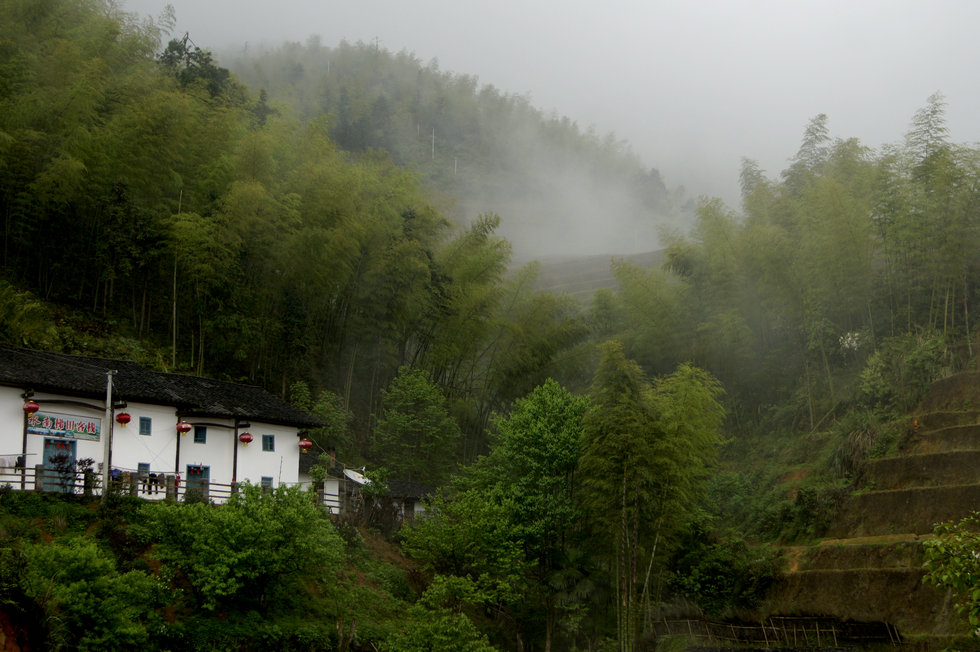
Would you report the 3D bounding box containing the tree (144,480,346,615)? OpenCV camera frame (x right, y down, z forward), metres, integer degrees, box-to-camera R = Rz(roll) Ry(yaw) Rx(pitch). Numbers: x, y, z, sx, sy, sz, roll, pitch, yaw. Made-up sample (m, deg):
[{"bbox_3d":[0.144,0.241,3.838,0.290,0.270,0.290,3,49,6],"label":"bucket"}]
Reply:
[{"bbox_3d":[-10.962,9.771,72.000,8.600,5.700,7.000,0,-10,0],"label":"tree"}]

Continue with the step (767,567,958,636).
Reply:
[{"bbox_3d":[13.807,10.175,60.500,7.800,2.500,1.800,-8,-13,36],"label":"step"}]

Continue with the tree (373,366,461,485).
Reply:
[{"bbox_3d":[-4.368,6.270,97.000,5.200,7.800,5.200,0,-10,0],"label":"tree"}]

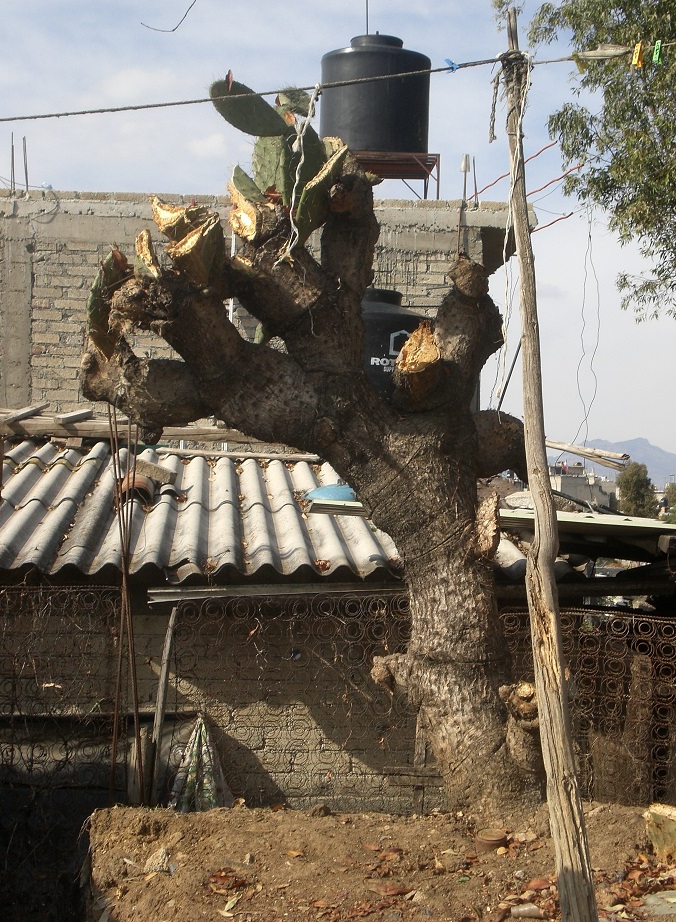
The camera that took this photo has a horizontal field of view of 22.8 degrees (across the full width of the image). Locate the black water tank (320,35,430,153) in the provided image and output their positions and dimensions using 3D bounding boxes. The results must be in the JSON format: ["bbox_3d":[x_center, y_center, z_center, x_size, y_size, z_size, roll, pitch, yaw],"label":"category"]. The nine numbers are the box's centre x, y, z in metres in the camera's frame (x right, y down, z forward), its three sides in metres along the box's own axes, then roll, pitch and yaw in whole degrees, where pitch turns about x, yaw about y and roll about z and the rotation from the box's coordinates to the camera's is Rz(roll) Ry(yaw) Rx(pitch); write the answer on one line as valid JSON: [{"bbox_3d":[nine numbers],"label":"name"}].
[{"bbox_3d":[0.370,-3.490,16.400,1.070,1.190,1.070,1,-1,0],"label":"black water tank"}]

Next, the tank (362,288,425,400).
[{"bbox_3d":[0.240,-0.640,12.700,1.080,1.280,1.080,1,-1,0],"label":"tank"}]

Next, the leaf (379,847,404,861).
[{"bbox_3d":[0.215,1.579,6.750,0.100,0.035,0.080,1,-1,0],"label":"leaf"}]

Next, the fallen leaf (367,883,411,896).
[{"bbox_3d":[0.187,1.583,6.200,0.160,0.030,0.080,1,-1,0],"label":"fallen leaf"}]

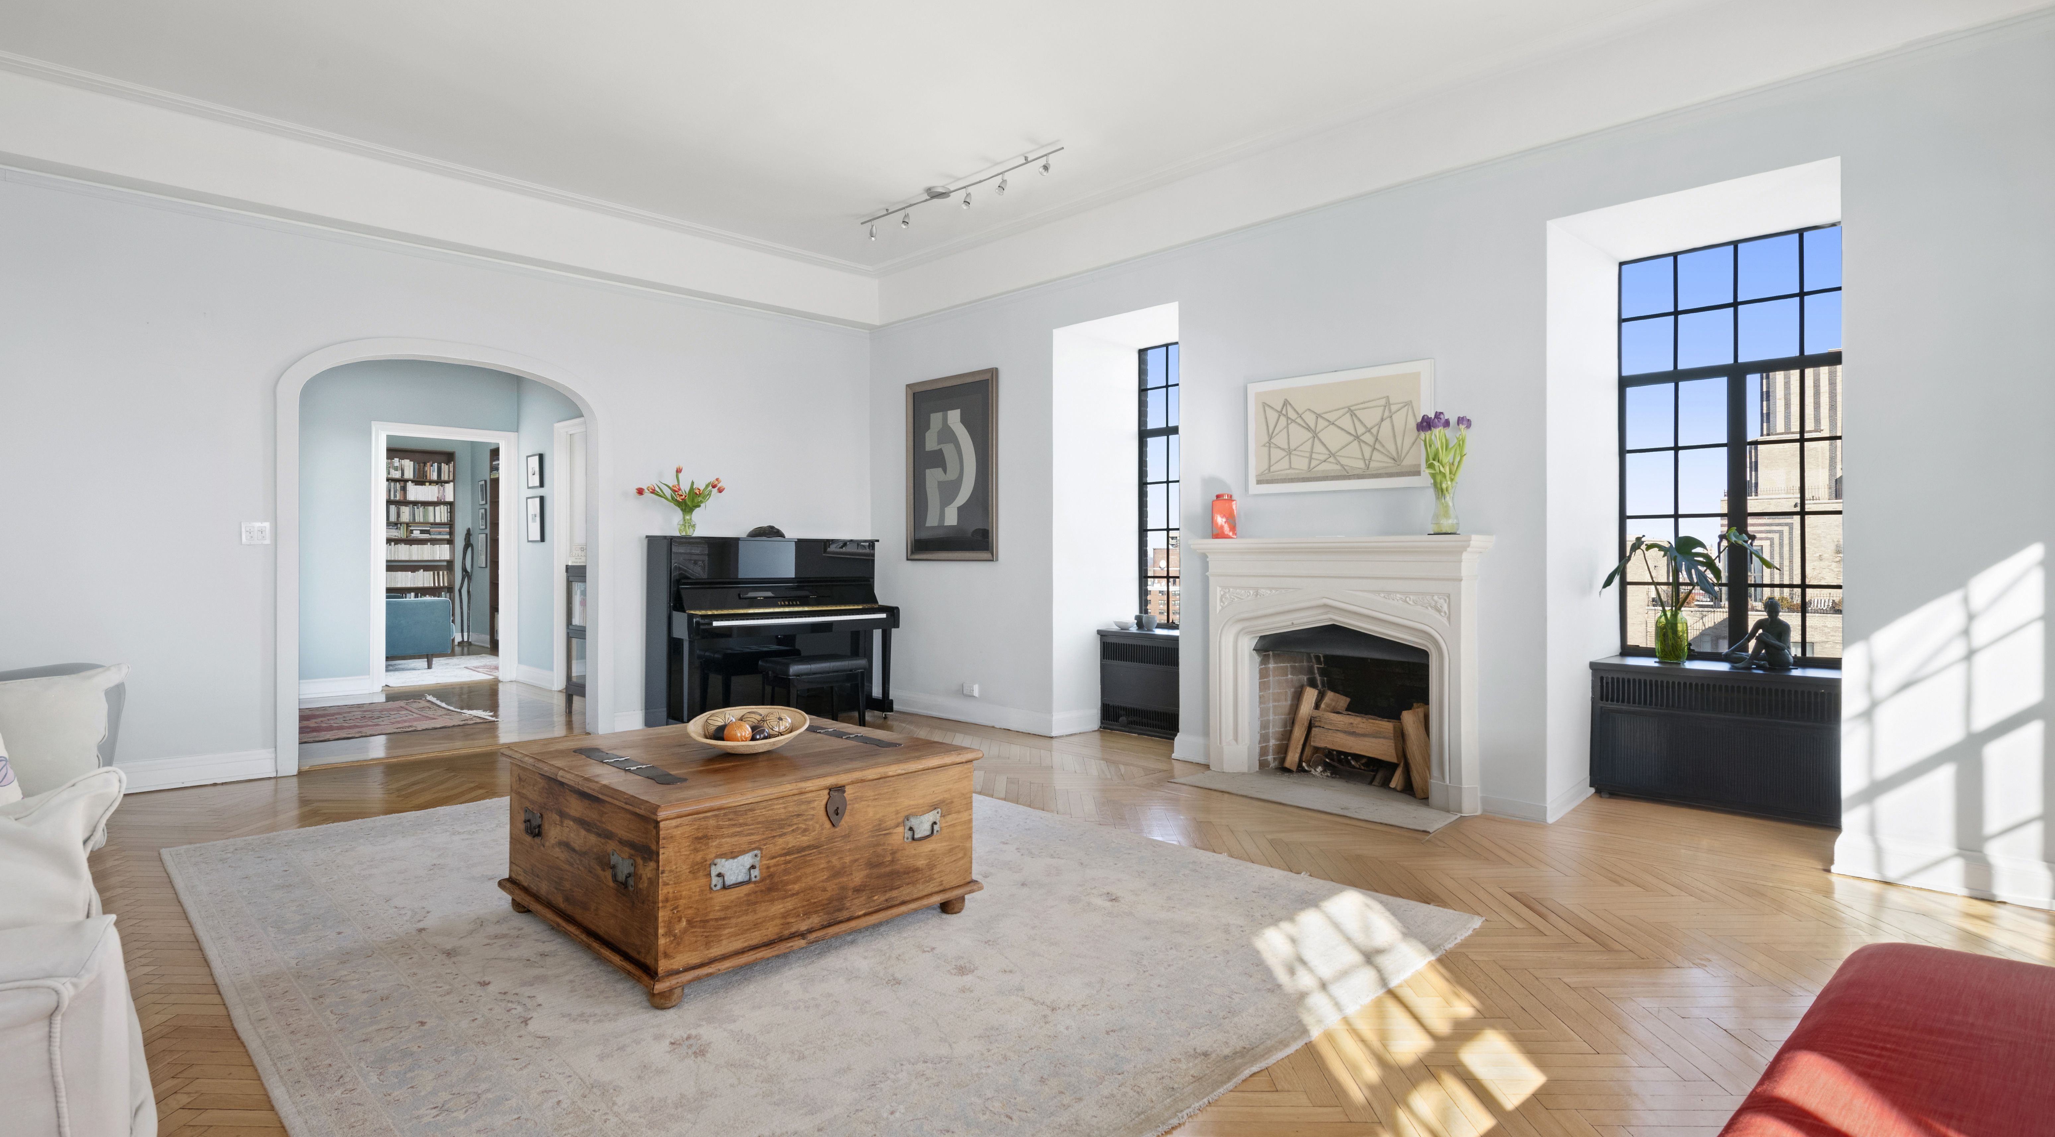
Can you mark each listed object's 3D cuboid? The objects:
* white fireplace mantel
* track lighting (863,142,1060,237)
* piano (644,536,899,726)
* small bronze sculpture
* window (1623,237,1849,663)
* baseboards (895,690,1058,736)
[{"bbox_3d":[1.417,0.453,4.844,0.215,1.187,1.454,0,0,-45],"label":"white fireplace mantel"},{"bbox_3d":[-0.407,-2.062,5.708,0.145,0.183,1.656,0,0,-45],"label":"track lighting"},{"bbox_3d":[-1.575,0.409,6.583,1.520,1.205,0.590,0,1,-45],"label":"piano"},{"bbox_3d":[3.088,0.280,4.339,0.172,0.305,0.249,0,0,-45],"label":"small bronze sculpture"},{"bbox_3d":[3.124,-0.514,4.521,0.075,1.849,0.941,0,0,-45],"label":"window"},{"bbox_3d":[-0.451,0.947,6.825,0.025,0.133,1.735,0,1,-45],"label":"baseboards"}]

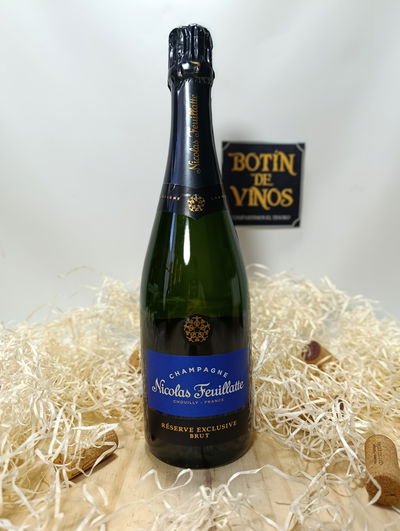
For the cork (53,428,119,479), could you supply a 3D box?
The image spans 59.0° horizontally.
[{"bbox_3d":[-0.081,0.132,0.253,0.023,0.023,0.040,1,2,33],"label":"cork"}]

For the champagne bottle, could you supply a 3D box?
[{"bbox_3d":[-0.004,-0.021,0.281,0.087,0.325,0.087,-1,2,-2],"label":"champagne bottle"}]

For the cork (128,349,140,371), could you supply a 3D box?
[{"bbox_3d":[-0.056,0.104,0.402,0.023,0.023,0.040,0,-6,30],"label":"cork"}]

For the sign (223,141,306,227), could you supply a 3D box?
[{"bbox_3d":[0.097,-0.124,0.550,0.126,0.131,0.006,-1,9,0],"label":"sign"}]

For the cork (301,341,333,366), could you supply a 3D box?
[{"bbox_3d":[0.132,0.101,0.389,0.023,0.023,0.040,2,-27,49],"label":"cork"}]

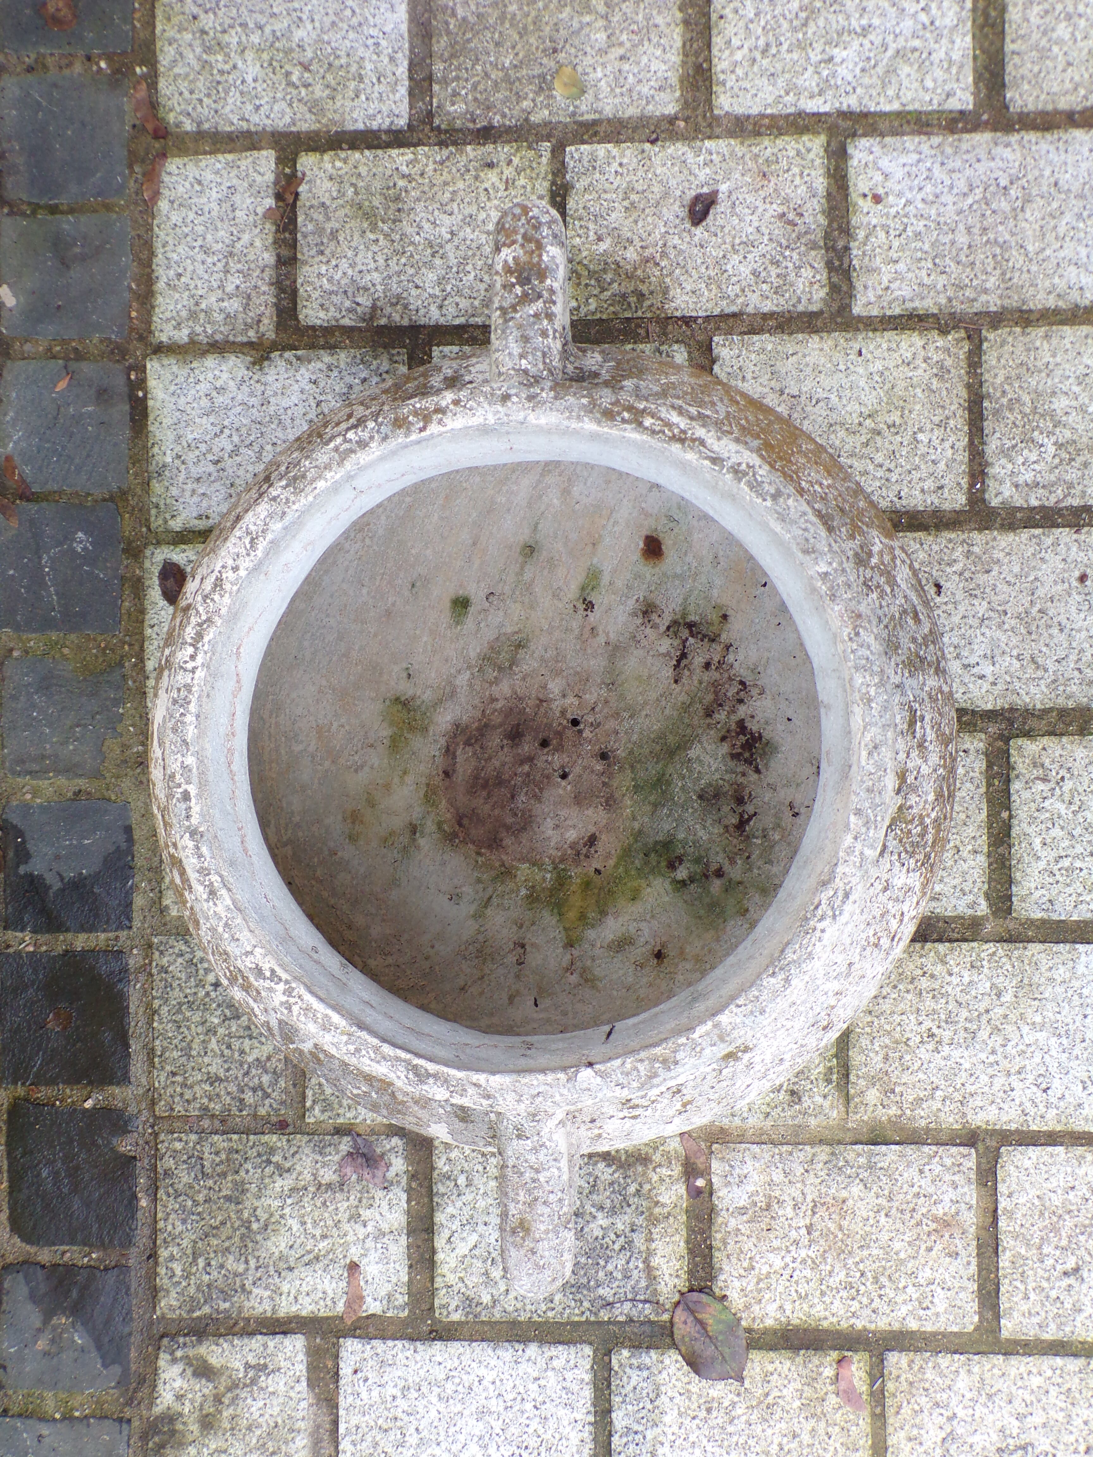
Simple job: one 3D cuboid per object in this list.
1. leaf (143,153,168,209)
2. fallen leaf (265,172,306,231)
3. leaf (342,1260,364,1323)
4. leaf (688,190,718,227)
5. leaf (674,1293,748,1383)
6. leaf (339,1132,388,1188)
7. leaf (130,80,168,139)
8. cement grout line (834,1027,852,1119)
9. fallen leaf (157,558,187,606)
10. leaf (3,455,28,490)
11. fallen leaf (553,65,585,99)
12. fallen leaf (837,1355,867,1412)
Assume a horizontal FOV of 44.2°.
[{"bbox_3d":[-0.319,-0.447,1.098,0.017,0.005,0.047,14,90,4],"label":"leaf"},{"bbox_3d":[-0.213,-0.429,1.084,0.019,0.008,0.052,22,90,3],"label":"fallen leaf"},{"bbox_3d":[-0.152,0.450,1.069,0.015,0.005,0.050,7,90,3],"label":"leaf"},{"bbox_3d":[0.125,-0.414,1.064,0.017,0.010,0.035,28,91,3],"label":"leaf"},{"bbox_3d":[0.127,0.474,1.047,0.055,0.009,0.083,-36,87,2],"label":"leaf"},{"bbox_3d":[-0.145,0.343,1.069,0.038,0.008,0.046,-6,88,4],"label":"leaf"},{"bbox_3d":[-0.325,-0.501,1.092,0.017,0.007,0.052,-25,88,2],"label":"leaf"},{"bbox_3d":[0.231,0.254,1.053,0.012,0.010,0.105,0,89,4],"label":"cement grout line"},{"bbox_3d":[-0.302,-0.119,1.090,0.024,0.006,0.041,-15,88,3],"label":"fallen leaf"},{"bbox_3d":[-0.433,-0.206,1.102,0.011,0.004,0.038,-31,87,3],"label":"leaf"},{"bbox_3d":[0.020,-0.515,1.075,0.024,0.004,0.021,35,91,3],"label":"fallen leaf"},{"bbox_3d":[0.234,0.508,1.041,0.016,0.005,0.044,-19,88,3],"label":"fallen leaf"}]

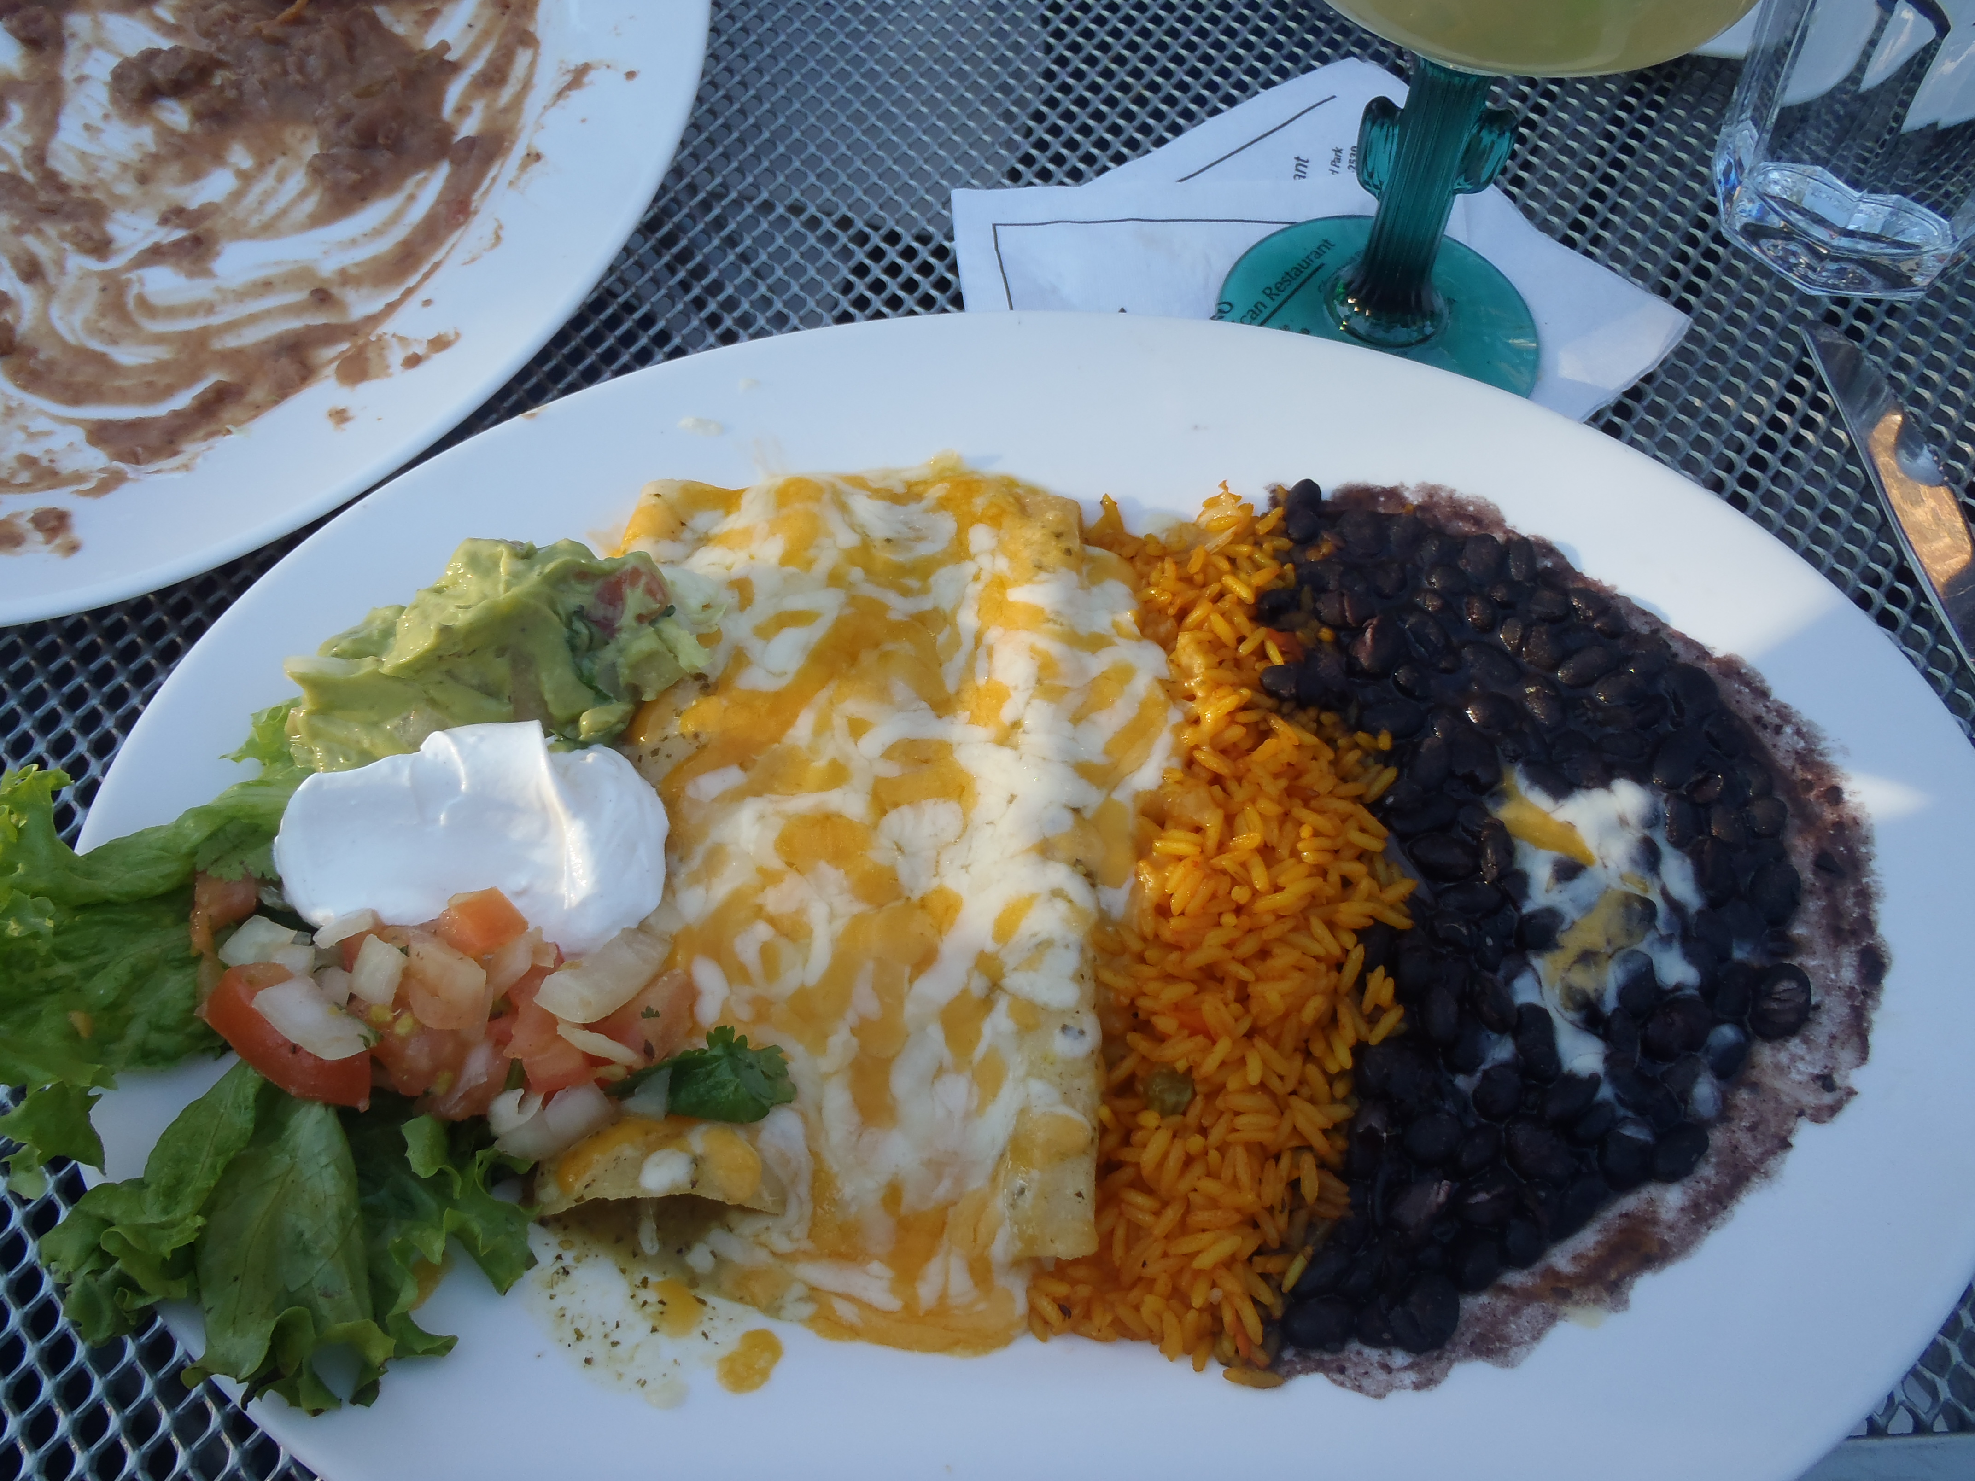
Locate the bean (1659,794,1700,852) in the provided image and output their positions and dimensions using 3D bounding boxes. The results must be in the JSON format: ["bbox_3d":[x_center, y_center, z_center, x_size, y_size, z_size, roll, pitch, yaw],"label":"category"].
[{"bbox_3d":[0.134,0.016,0.308,0.007,0.007,0.011,0,60,-1],"label":"bean"}]

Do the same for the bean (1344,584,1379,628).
[{"bbox_3d":[0.077,-0.028,0.331,0.008,0.007,0.011,-6,60,-4],"label":"bean"}]

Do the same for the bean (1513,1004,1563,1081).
[{"bbox_3d":[0.098,0.054,0.284,0.007,0.007,0.014,1,60,-1],"label":"bean"}]

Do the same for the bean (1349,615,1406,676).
[{"bbox_3d":[0.079,-0.019,0.322,0.010,0.009,0.014,25,63,12],"label":"bean"}]

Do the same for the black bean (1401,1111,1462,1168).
[{"bbox_3d":[0.076,0.068,0.273,0.011,0.007,0.009,-16,61,-10],"label":"black bean"}]

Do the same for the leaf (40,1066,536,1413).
[{"bbox_3d":[-0.113,0.077,0.254,0.079,0.031,0.057,1,60,-1],"label":"leaf"}]

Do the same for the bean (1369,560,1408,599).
[{"bbox_3d":[0.082,-0.033,0.325,0.008,0.007,0.009,6,60,1],"label":"bean"}]

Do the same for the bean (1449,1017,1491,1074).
[{"bbox_3d":[0.085,0.054,0.282,0.007,0.007,0.011,23,62,11],"label":"bean"}]

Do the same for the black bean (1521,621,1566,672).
[{"bbox_3d":[0.111,-0.019,0.318,0.008,0.007,0.011,-4,60,-5],"label":"black bean"}]

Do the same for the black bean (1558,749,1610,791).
[{"bbox_3d":[0.113,0.005,0.304,0.010,0.007,0.008,-3,60,-4],"label":"black bean"}]

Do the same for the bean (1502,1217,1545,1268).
[{"bbox_3d":[0.089,0.084,0.266,0.007,0.007,0.009,1,60,0],"label":"bean"}]

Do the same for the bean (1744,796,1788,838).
[{"bbox_3d":[0.150,0.015,0.307,0.008,0.007,0.009,23,62,12],"label":"bean"}]

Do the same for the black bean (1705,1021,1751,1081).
[{"bbox_3d":[0.131,0.055,0.283,0.008,0.007,0.011,20,61,10],"label":"black bean"}]

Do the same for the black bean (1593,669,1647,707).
[{"bbox_3d":[0.124,-0.010,0.313,0.011,0.006,0.007,-22,63,-14],"label":"black bean"}]

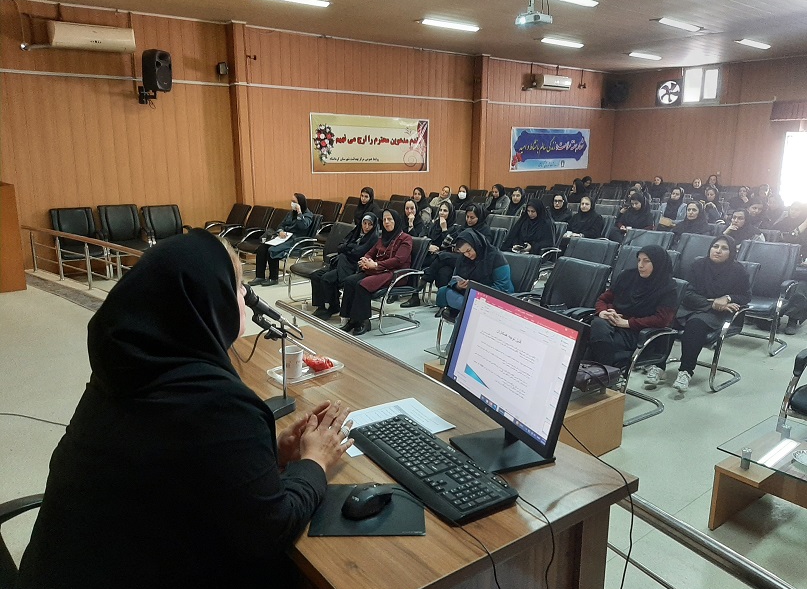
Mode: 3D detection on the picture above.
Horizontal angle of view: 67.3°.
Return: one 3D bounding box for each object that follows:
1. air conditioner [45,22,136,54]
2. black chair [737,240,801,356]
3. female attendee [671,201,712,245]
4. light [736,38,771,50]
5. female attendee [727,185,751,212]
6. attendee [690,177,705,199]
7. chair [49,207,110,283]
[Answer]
[{"bbox_3d":[-4.409,-3.641,8.608,1.040,0.330,0.250,-9,17,-33],"label":"air conditioner"},{"bbox_3d":[3.504,-0.003,5.994,0.630,0.980,0.600,-11,18,-40],"label":"black chair"},{"bbox_3d":[3.522,-0.558,7.773,0.800,1.220,0.520,-13,19,-43],"label":"female attendee"},{"bbox_3d":[6.953,-4.949,11.919,1.170,0.090,0.260,-10,17,-37],"label":"light"},{"bbox_3d":[6.160,-1.392,11.286,0.800,1.200,0.520,-10,17,-37],"label":"female attendee"},{"bbox_3d":[6.167,-1.837,13.039,0.500,1.250,0.740,12,18,41],"label":"attendee"},{"bbox_3d":[-4.800,-0.752,8.976,0.620,0.970,0.660,-8,16,-31],"label":"chair"}]

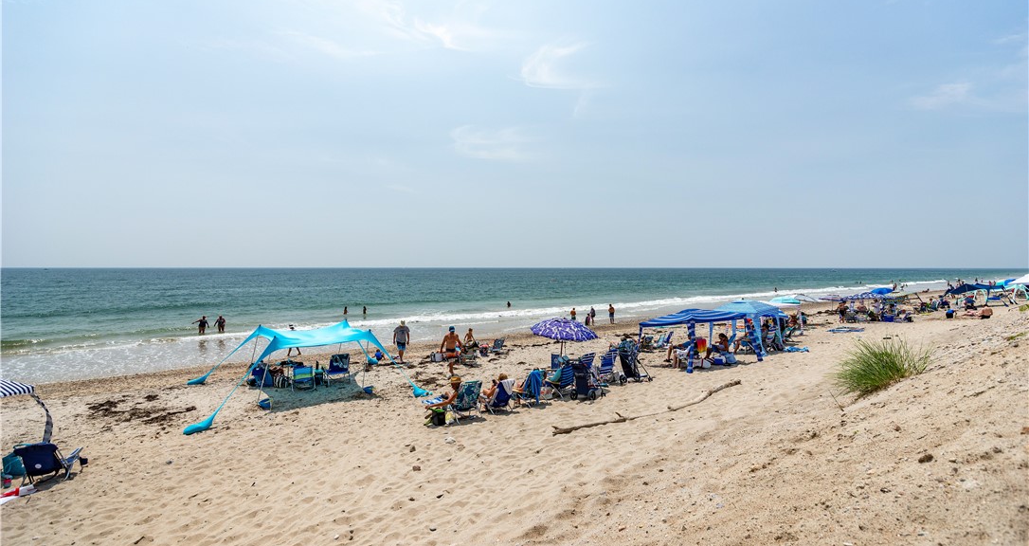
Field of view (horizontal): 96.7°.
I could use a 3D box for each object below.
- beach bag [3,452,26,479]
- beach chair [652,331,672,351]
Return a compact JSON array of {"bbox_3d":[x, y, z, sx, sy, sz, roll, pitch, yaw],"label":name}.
[{"bbox_3d":[-8.597,3.220,7.881,0.400,0.350,0.230,0,1,-30],"label":"beach bag"},{"bbox_3d":[7.167,3.277,22.137,0.800,0.780,0.620,0,1,30],"label":"beach chair"}]

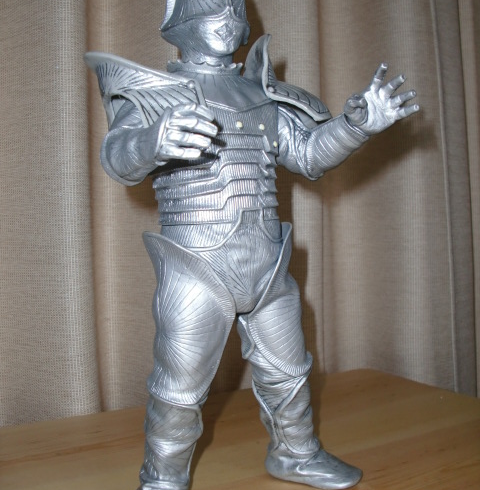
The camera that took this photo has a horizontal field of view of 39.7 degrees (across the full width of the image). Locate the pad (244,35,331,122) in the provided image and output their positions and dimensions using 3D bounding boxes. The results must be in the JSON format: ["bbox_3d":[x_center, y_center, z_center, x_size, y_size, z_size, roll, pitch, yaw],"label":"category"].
[{"bbox_3d":[0.019,-0.098,0.401,0.051,0.059,0.052,-2,1,-35],"label":"pad"}]

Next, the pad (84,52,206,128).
[{"bbox_3d":[-0.056,-0.077,0.345,0.048,0.046,0.057,-2,1,-35],"label":"pad"}]

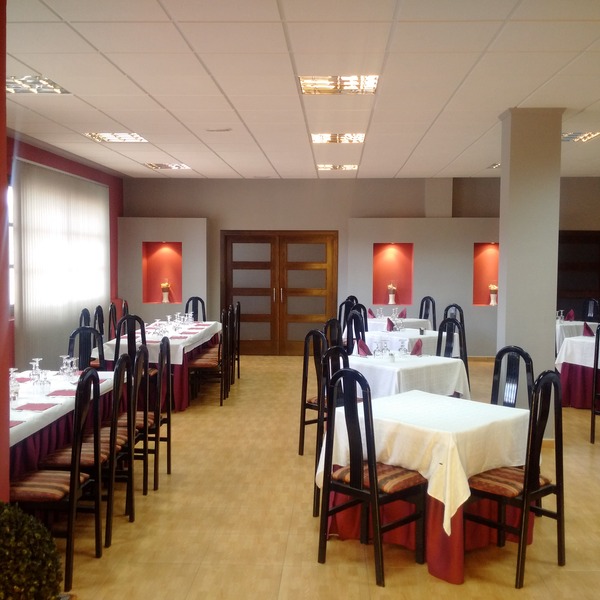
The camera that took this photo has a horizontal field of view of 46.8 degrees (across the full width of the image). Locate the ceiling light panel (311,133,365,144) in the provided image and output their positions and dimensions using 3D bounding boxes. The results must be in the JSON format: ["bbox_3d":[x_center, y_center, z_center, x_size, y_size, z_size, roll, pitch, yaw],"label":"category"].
[{"bbox_3d":[0.416,-1.797,7.623,0.610,0.060,0.590,1,3,3],"label":"ceiling light panel"}]

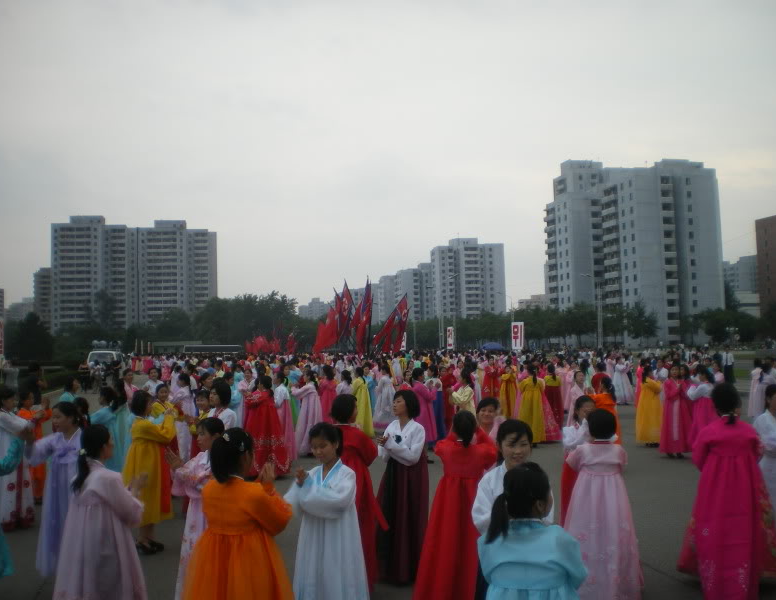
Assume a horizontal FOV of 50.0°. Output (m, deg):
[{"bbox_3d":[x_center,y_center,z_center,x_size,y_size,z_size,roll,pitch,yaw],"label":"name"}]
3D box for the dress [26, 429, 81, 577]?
[{"bbox_3d":[-2.907,1.825,7.500,0.620,1.310,0.560,-2,-4,21],"label":"dress"}]

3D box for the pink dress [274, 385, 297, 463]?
[{"bbox_3d":[-1.846,2.182,14.700,0.550,1.360,0.580,-2,-3,3],"label":"pink dress"}]

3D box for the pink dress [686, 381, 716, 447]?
[{"bbox_3d":[5.764,2.110,15.200,0.620,1.260,0.620,-3,-4,18],"label":"pink dress"}]

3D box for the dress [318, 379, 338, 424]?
[{"bbox_3d":[-1.248,2.315,17.600,0.550,1.300,0.500,-2,-3,20],"label":"dress"}]

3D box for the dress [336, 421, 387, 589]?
[{"bbox_3d":[-0.323,1.688,6.800,0.570,1.360,0.520,-4,-4,30],"label":"dress"}]

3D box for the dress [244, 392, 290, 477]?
[{"bbox_3d":[-1.928,2.118,13.200,0.720,1.380,0.650,-3,-4,17],"label":"dress"}]

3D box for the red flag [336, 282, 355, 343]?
[{"bbox_3d":[-2.145,0.631,42.000,0.950,3.000,0.500,-1,-3,-6],"label":"red flag"}]

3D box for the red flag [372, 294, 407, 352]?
[{"bbox_3d":[0.072,1.130,40.000,1.600,2.800,0.700,-1,-3,0],"label":"red flag"}]

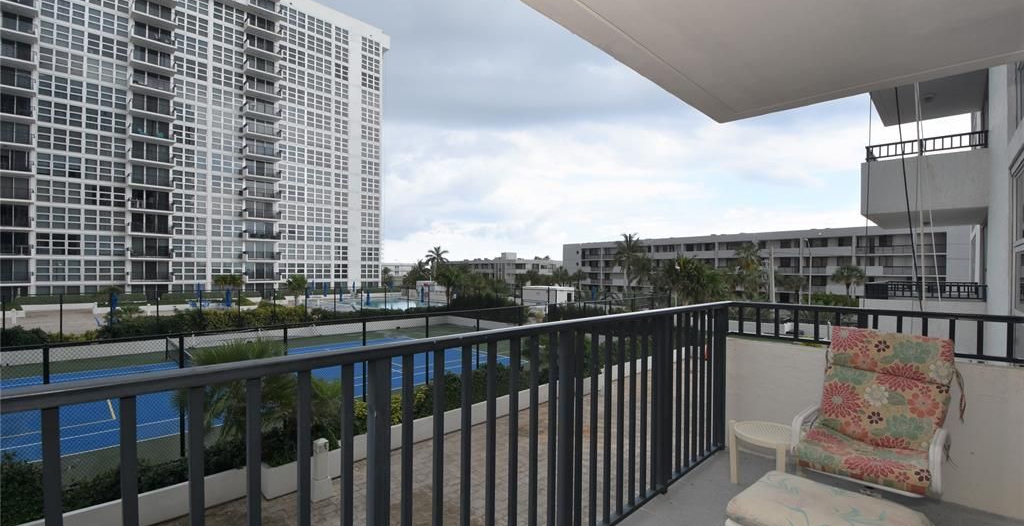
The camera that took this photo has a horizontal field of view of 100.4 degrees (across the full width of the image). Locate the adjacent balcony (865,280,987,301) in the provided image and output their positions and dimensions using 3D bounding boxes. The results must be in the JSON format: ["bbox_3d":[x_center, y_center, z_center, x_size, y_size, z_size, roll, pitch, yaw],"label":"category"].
[{"bbox_3d":[9.050,1.018,9.350,4.100,1.250,1.700,1,-1,-44],"label":"adjacent balcony"}]

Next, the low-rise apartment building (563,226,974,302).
[{"bbox_3d":[38.300,1.534,76.000,12.000,11.400,65.000,1,-1,-44],"label":"low-rise apartment building"}]

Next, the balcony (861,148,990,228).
[{"bbox_3d":[9.070,-1.462,9.340,4.200,1.050,1.700,1,-1,-44],"label":"balcony"}]

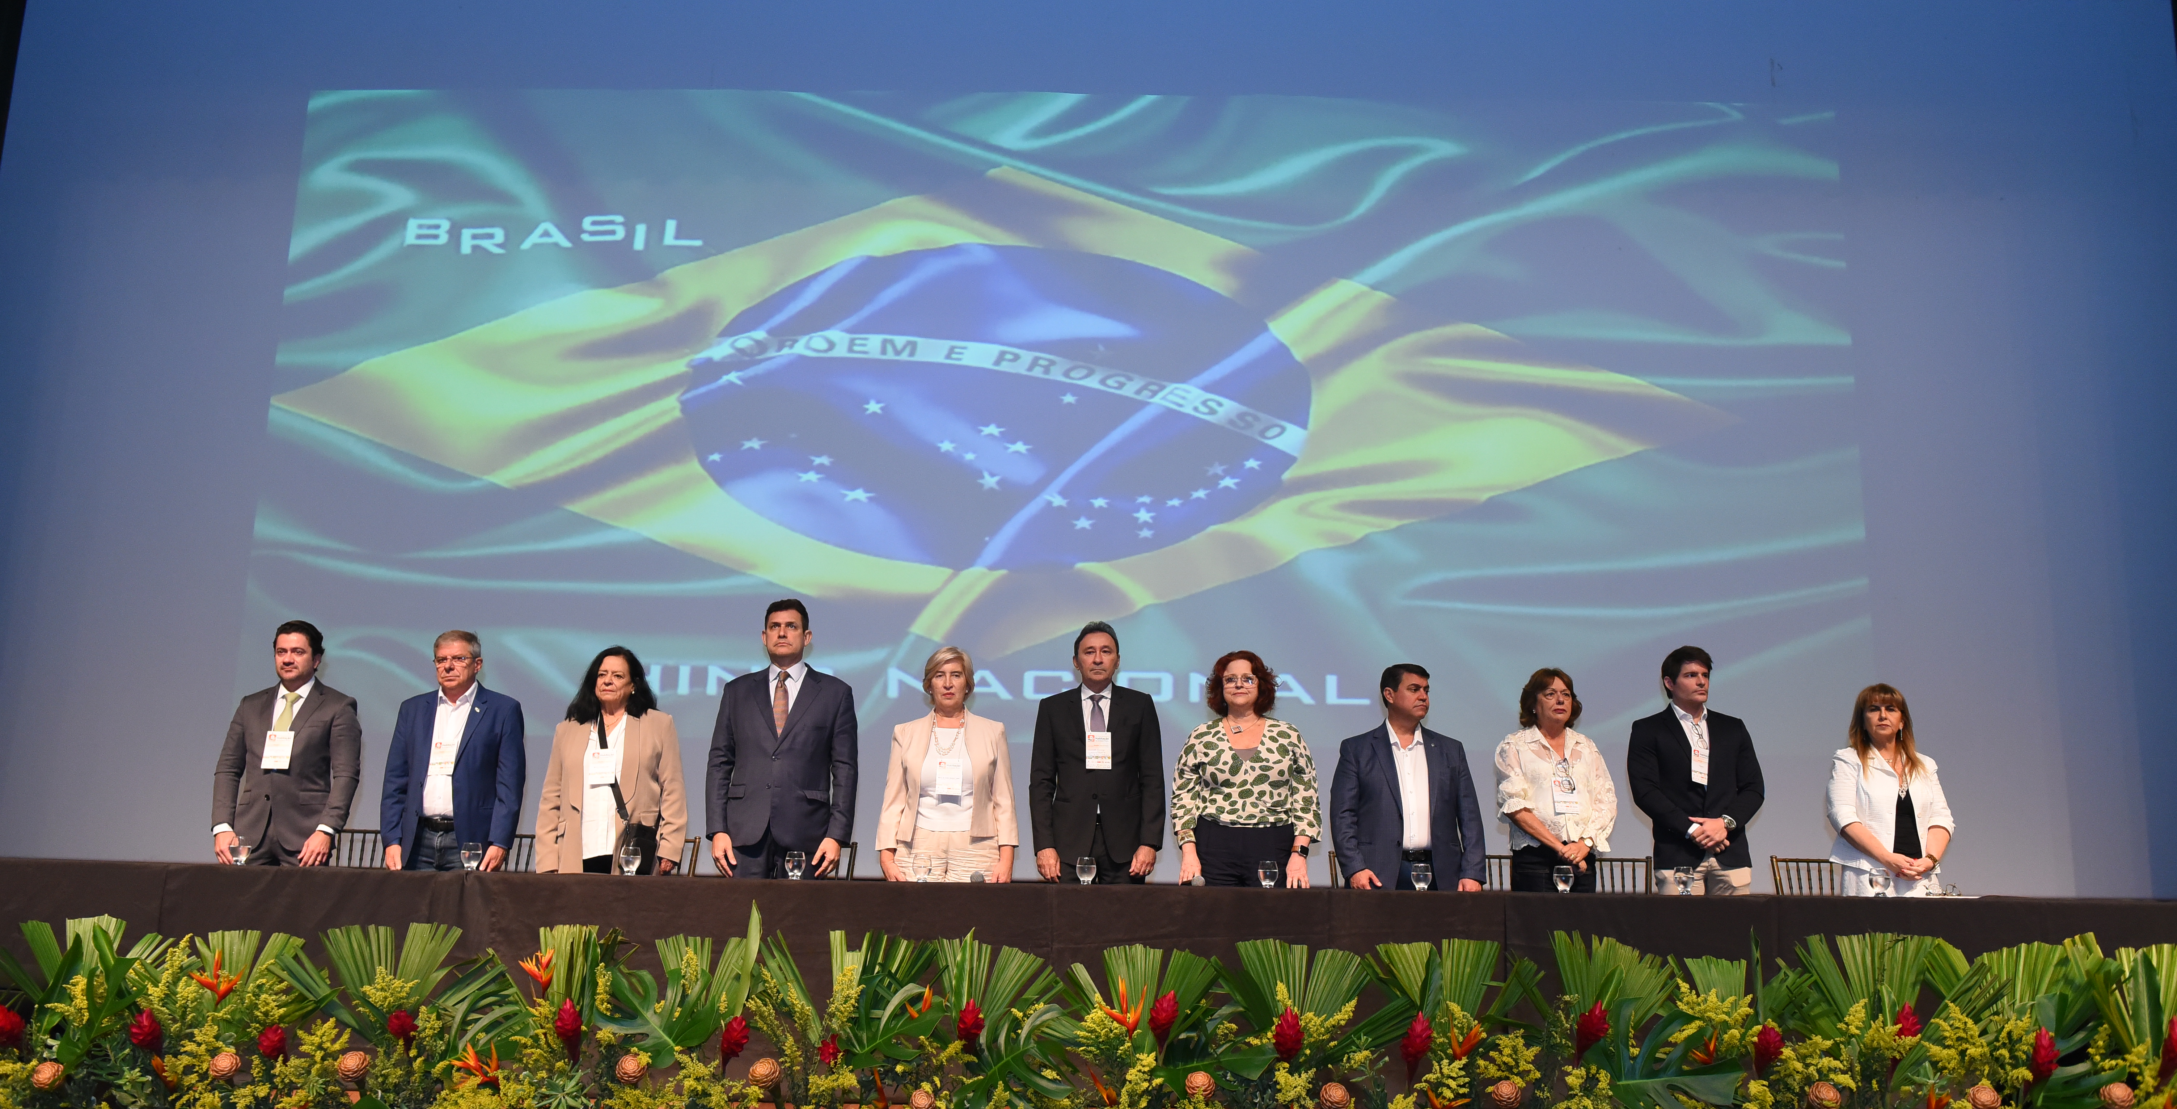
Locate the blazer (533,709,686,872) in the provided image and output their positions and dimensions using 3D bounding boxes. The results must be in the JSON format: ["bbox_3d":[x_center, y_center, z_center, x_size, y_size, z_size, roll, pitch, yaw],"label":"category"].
[{"bbox_3d":[-1.808,0.908,6.643,0.562,0.637,0.300,1,-11,3],"label":"blazer"}]

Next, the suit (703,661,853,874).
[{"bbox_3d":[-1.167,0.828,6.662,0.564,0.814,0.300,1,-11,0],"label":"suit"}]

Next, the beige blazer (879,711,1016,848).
[{"bbox_3d":[-0.538,0.849,6.610,0.520,0.530,0.300,2,-11,-3],"label":"beige blazer"}]

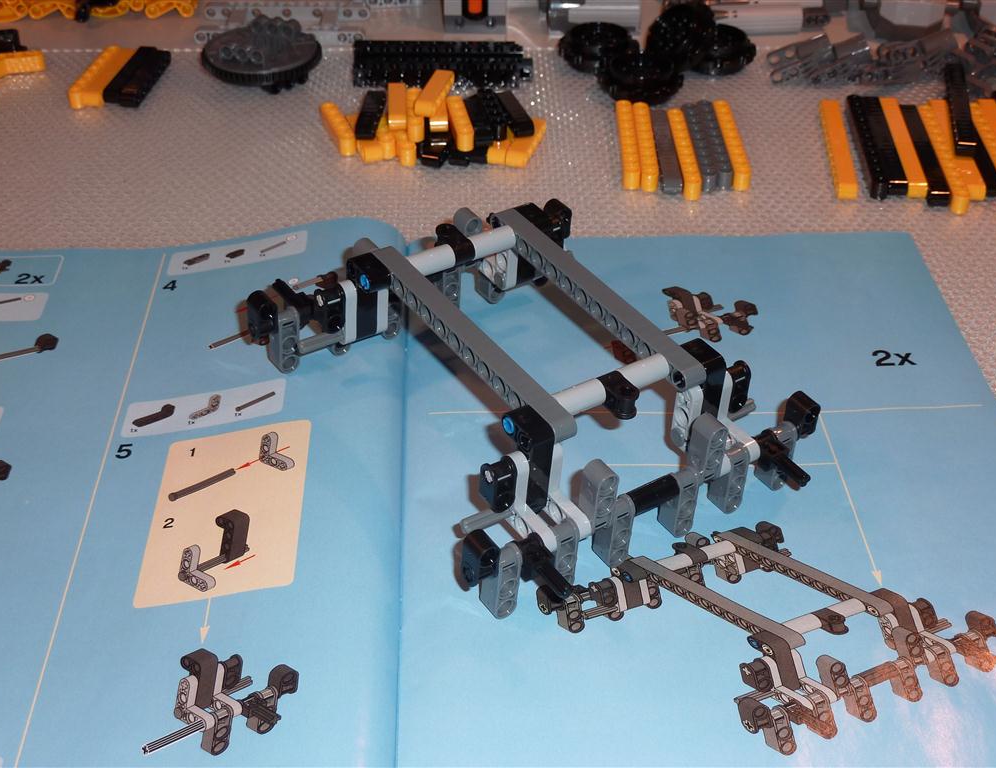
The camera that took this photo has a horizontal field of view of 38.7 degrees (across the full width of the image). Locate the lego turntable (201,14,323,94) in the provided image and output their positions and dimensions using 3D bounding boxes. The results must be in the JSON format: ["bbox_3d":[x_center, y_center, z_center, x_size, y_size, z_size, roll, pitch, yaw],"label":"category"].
[{"bbox_3d":[-0.115,-0.161,0.688,0.059,0.024,0.059,-1,37,1],"label":"lego turntable"}]

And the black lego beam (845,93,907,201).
[{"bbox_3d":[0.169,-0.107,0.634,0.015,0.008,0.089,2,37,4],"label":"black lego beam"}]

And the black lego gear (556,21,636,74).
[{"bbox_3d":[0.049,-0.166,0.702,0.040,0.015,0.040,-1,37,0],"label":"black lego gear"}]

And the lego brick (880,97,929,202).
[{"bbox_3d":[0.180,-0.106,0.633,0.008,0.007,0.088,2,37,4],"label":"lego brick"}]

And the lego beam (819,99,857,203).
[{"bbox_3d":[0.152,-0.106,0.634,0.008,0.007,0.088,2,37,5],"label":"lego beam"}]

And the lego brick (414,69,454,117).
[{"bbox_3d":[-0.027,-0.133,0.645,0.008,0.007,0.040,6,34,10],"label":"lego brick"}]

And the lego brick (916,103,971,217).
[{"bbox_3d":[0.195,-0.100,0.625,0.007,0.008,0.088,2,37,4],"label":"lego brick"}]

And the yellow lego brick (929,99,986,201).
[{"bbox_3d":[0.203,-0.106,0.632,0.008,0.007,0.088,1,37,3],"label":"yellow lego brick"}]

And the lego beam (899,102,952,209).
[{"bbox_3d":[0.187,-0.102,0.627,0.008,0.007,0.088,2,37,4],"label":"lego beam"}]

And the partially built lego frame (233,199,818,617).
[{"bbox_3d":[0.008,-0.005,0.451,0.129,0.048,0.168,-20,45,-28],"label":"partially built lego frame"}]

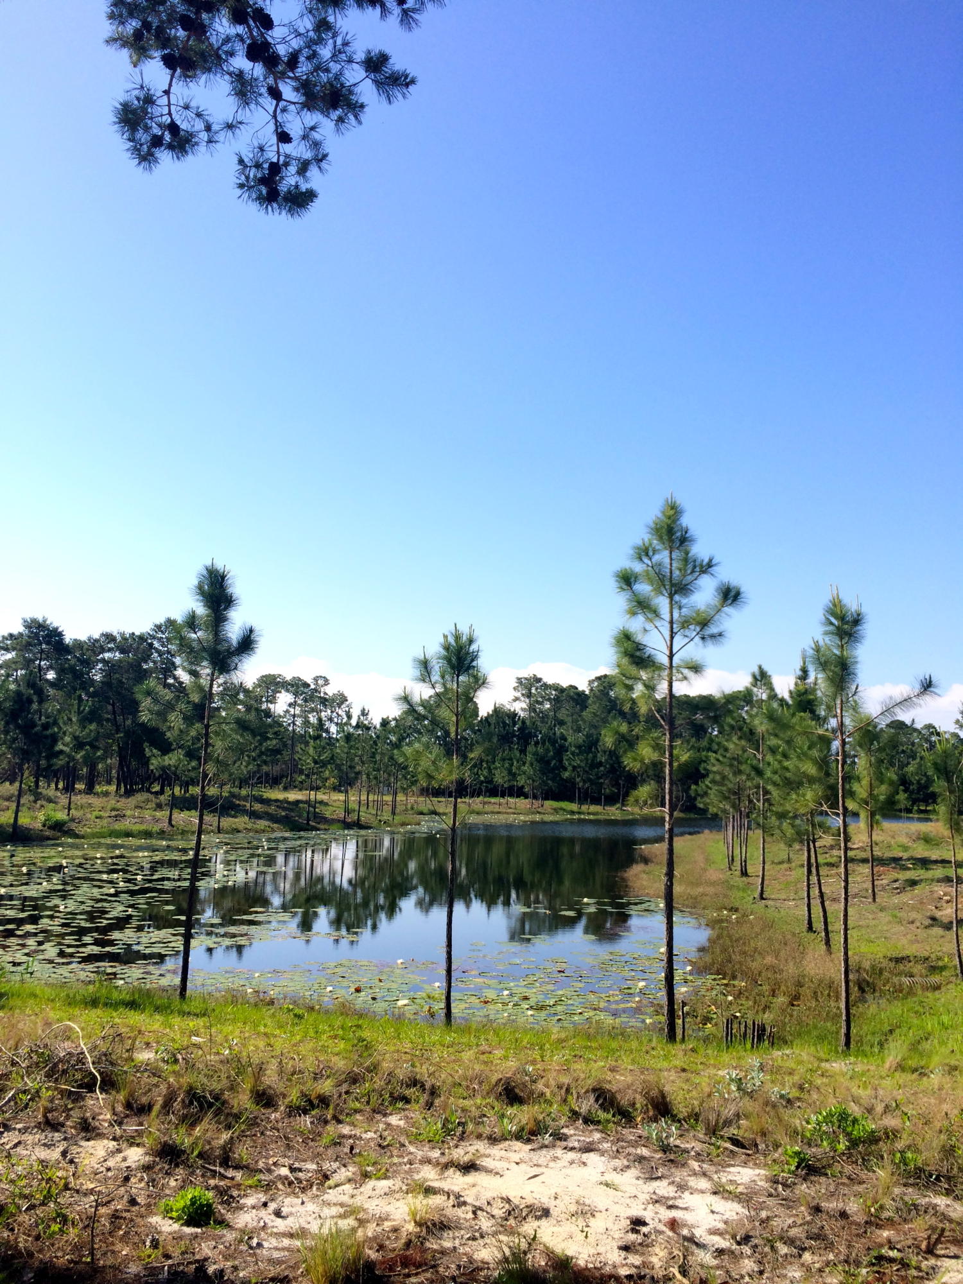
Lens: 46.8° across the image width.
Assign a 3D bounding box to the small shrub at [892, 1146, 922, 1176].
[{"bbox_3d":[2.419,2.958,6.362,0.163,0.135,0.146,1,-7,0],"label":"small shrub"}]

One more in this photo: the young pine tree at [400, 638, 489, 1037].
[{"bbox_3d":[-0.432,2.252,13.944,1.083,4.892,1.100,1,-7,0],"label":"young pine tree"}]

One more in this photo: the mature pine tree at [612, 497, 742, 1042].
[{"bbox_3d":[2.319,1.417,13.187,1.488,6.391,1.500,1,-7,0],"label":"mature pine tree"}]

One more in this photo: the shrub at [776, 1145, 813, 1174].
[{"bbox_3d":[1.739,2.896,6.242,0.197,0.131,0.177,1,-7,0],"label":"shrub"}]

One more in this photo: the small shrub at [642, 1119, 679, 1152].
[{"bbox_3d":[1.065,2.939,6.643,0.204,0.163,0.183,1,-7,0],"label":"small shrub"}]

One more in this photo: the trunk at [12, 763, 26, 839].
[{"bbox_3d":[-19.231,6.591,46.178,0.180,3.135,0.180,2,-7,0],"label":"trunk"}]

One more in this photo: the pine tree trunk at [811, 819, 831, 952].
[{"bbox_3d":[5.625,4.026,18.528,0.110,2.174,0.110,-5,-7,-1],"label":"pine tree trunk"}]

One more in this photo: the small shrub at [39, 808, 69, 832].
[{"bbox_3d":[-18.069,7.532,47.231,1.168,0.876,1.051,1,-7,0],"label":"small shrub"}]

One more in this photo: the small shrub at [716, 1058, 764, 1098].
[{"bbox_3d":[2.006,3.397,8.692,0.355,0.273,0.319,1,-7,0],"label":"small shrub"}]

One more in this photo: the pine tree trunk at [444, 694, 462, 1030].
[{"bbox_3d":[-0.342,2.694,13.890,0.100,4.005,0.100,1,-7,0],"label":"pine tree trunk"}]

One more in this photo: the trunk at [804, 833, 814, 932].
[{"bbox_3d":[6.106,4.478,20.720,0.110,1.815,0.110,0,-7,0],"label":"trunk"}]

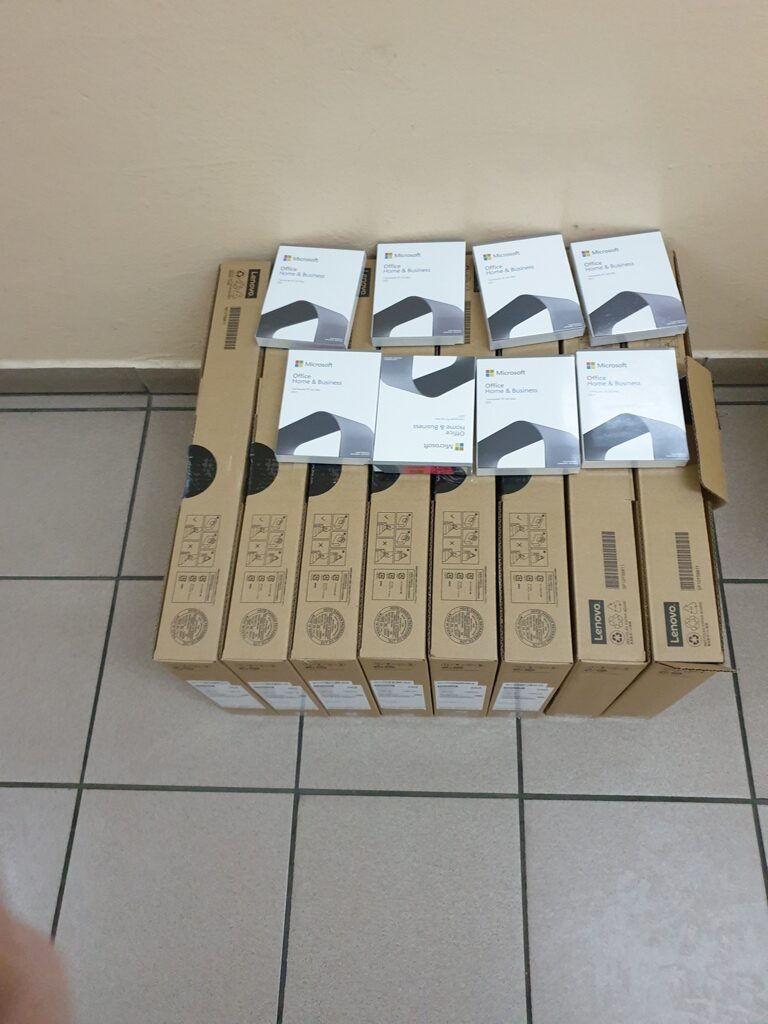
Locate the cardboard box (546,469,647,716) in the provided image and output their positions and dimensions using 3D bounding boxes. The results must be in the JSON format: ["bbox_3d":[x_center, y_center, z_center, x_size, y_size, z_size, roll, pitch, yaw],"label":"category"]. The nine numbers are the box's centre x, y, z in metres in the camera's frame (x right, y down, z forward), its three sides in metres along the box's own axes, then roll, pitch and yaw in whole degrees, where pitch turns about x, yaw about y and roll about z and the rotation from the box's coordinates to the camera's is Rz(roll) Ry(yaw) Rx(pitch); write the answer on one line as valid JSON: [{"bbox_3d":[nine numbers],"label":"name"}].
[{"bbox_3d":[0.257,-0.023,1.027,0.071,0.325,0.527,1,66,5],"label":"cardboard box"}]

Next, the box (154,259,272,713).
[{"bbox_3d":[-0.182,-0.023,1.057,0.071,0.325,0.527,1,66,5],"label":"box"}]

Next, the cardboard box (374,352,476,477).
[{"bbox_3d":[0.049,-0.119,0.910,0.114,0.017,0.149,1,65,6],"label":"cardboard box"}]

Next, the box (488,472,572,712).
[{"bbox_3d":[0.176,-0.031,1.033,0.075,0.300,0.544,0,65,5],"label":"box"}]

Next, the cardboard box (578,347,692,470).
[{"bbox_3d":[0.284,-0.120,0.890,0.114,0.017,0.149,0,65,5],"label":"cardboard box"}]

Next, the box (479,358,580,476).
[{"bbox_3d":[0.166,-0.113,0.897,0.114,0.017,0.149,0,65,5],"label":"box"}]

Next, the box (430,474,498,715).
[{"bbox_3d":[0.101,-0.030,1.039,0.072,0.300,0.544,0,65,5],"label":"box"}]

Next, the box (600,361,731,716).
[{"bbox_3d":[0.329,-0.023,1.022,0.071,0.325,0.527,1,66,5],"label":"box"}]

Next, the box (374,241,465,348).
[{"bbox_3d":[0.045,-0.274,0.965,0.112,0.018,0.145,1,66,4],"label":"box"}]

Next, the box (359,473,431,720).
[{"bbox_3d":[0.028,-0.029,1.046,0.073,0.300,0.544,0,65,5],"label":"box"}]

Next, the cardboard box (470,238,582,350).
[{"bbox_3d":[0.178,-0.275,0.957,0.112,0.018,0.145,-7,66,1],"label":"cardboard box"}]

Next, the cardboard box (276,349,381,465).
[{"bbox_3d":[-0.064,-0.127,0.924,0.114,0.017,0.149,2,65,6],"label":"cardboard box"}]

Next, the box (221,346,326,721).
[{"bbox_3d":[-0.108,-0.023,1.052,0.071,0.325,0.527,1,66,5],"label":"box"}]

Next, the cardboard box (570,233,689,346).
[{"bbox_3d":[0.304,-0.281,0.963,0.114,0.017,0.149,-6,65,2],"label":"cardboard box"}]

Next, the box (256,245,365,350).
[{"bbox_3d":[-0.092,-0.278,0.998,0.114,0.017,0.149,6,66,8],"label":"box"}]

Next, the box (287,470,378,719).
[{"bbox_3d":[-0.038,-0.023,1.047,0.071,0.325,0.527,1,66,5],"label":"box"}]

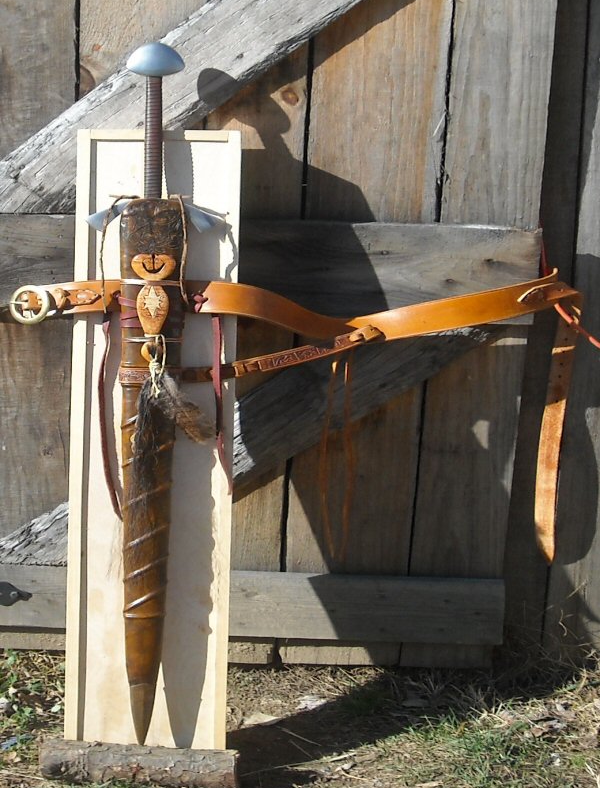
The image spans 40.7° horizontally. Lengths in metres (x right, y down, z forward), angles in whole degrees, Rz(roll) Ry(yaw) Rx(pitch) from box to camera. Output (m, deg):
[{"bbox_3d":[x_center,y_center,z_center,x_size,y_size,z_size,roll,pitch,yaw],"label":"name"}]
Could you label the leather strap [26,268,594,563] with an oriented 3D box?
[{"bbox_3d":[-0.003,0.030,1.115,0.785,0.405,0.120,2,7,0],"label":"leather strap"}]

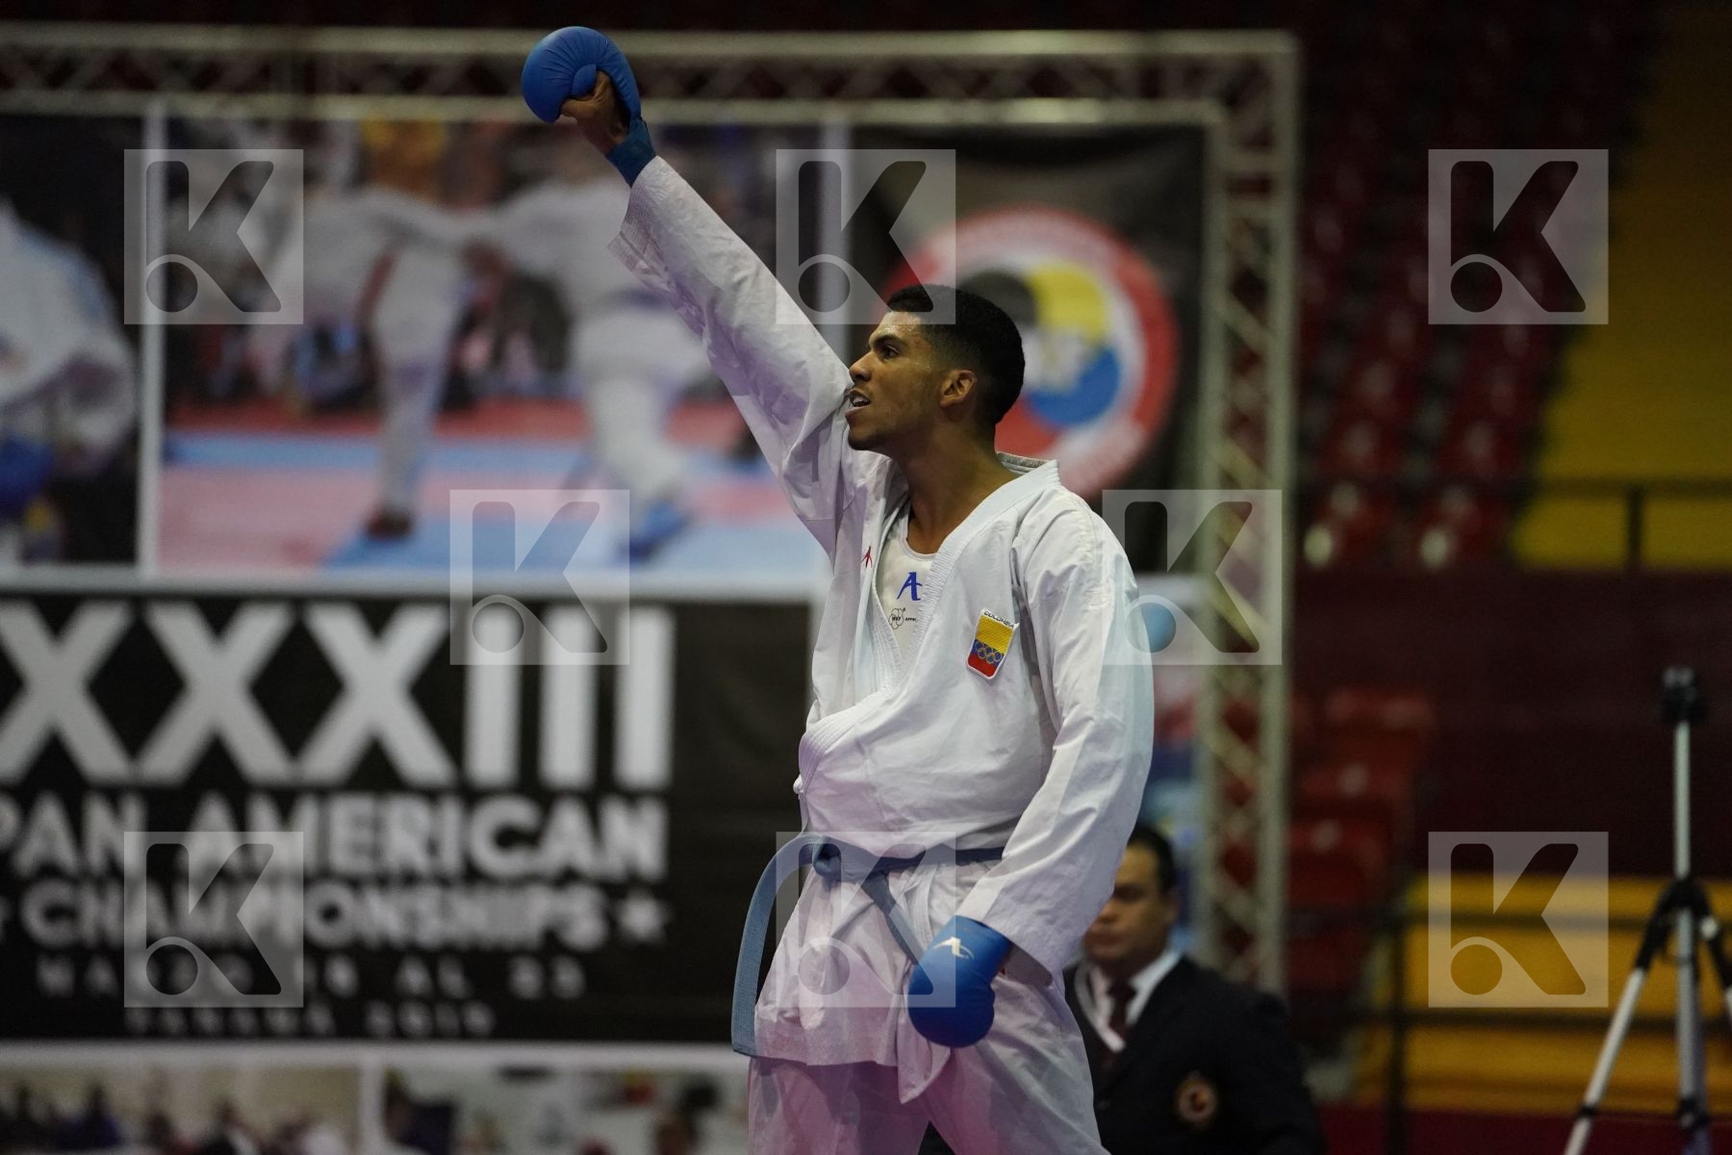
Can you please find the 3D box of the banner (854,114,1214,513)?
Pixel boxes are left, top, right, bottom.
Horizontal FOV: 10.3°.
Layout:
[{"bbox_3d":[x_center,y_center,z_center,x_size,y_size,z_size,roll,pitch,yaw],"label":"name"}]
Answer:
[{"bbox_3d":[0.446,-0.695,27.000,1.020,1.160,0.050,1,-3,-3],"label":"banner"}]

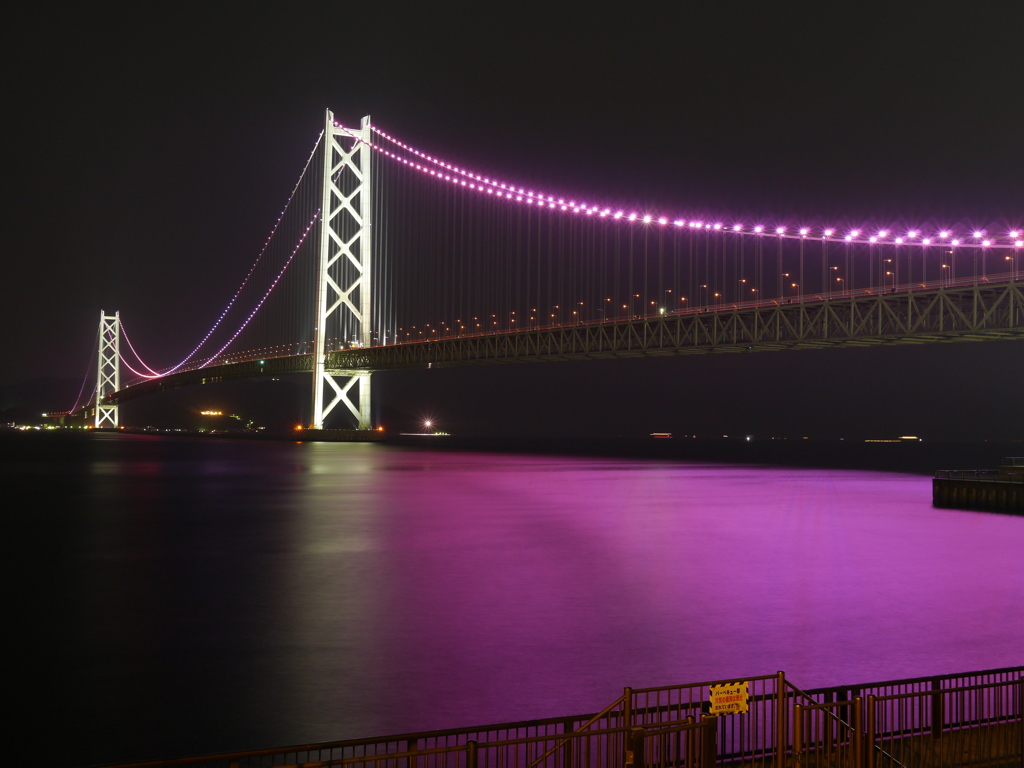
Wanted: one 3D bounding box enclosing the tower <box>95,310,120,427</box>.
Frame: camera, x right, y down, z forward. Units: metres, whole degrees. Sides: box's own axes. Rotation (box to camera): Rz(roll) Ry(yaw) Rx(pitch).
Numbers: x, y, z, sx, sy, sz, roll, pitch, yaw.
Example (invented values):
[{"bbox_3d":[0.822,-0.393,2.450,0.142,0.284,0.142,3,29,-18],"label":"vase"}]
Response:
[{"bbox_3d":[-983.500,-36.800,2883.000,52.500,288.500,15.500,2,-3,-25],"label":"tower"}]

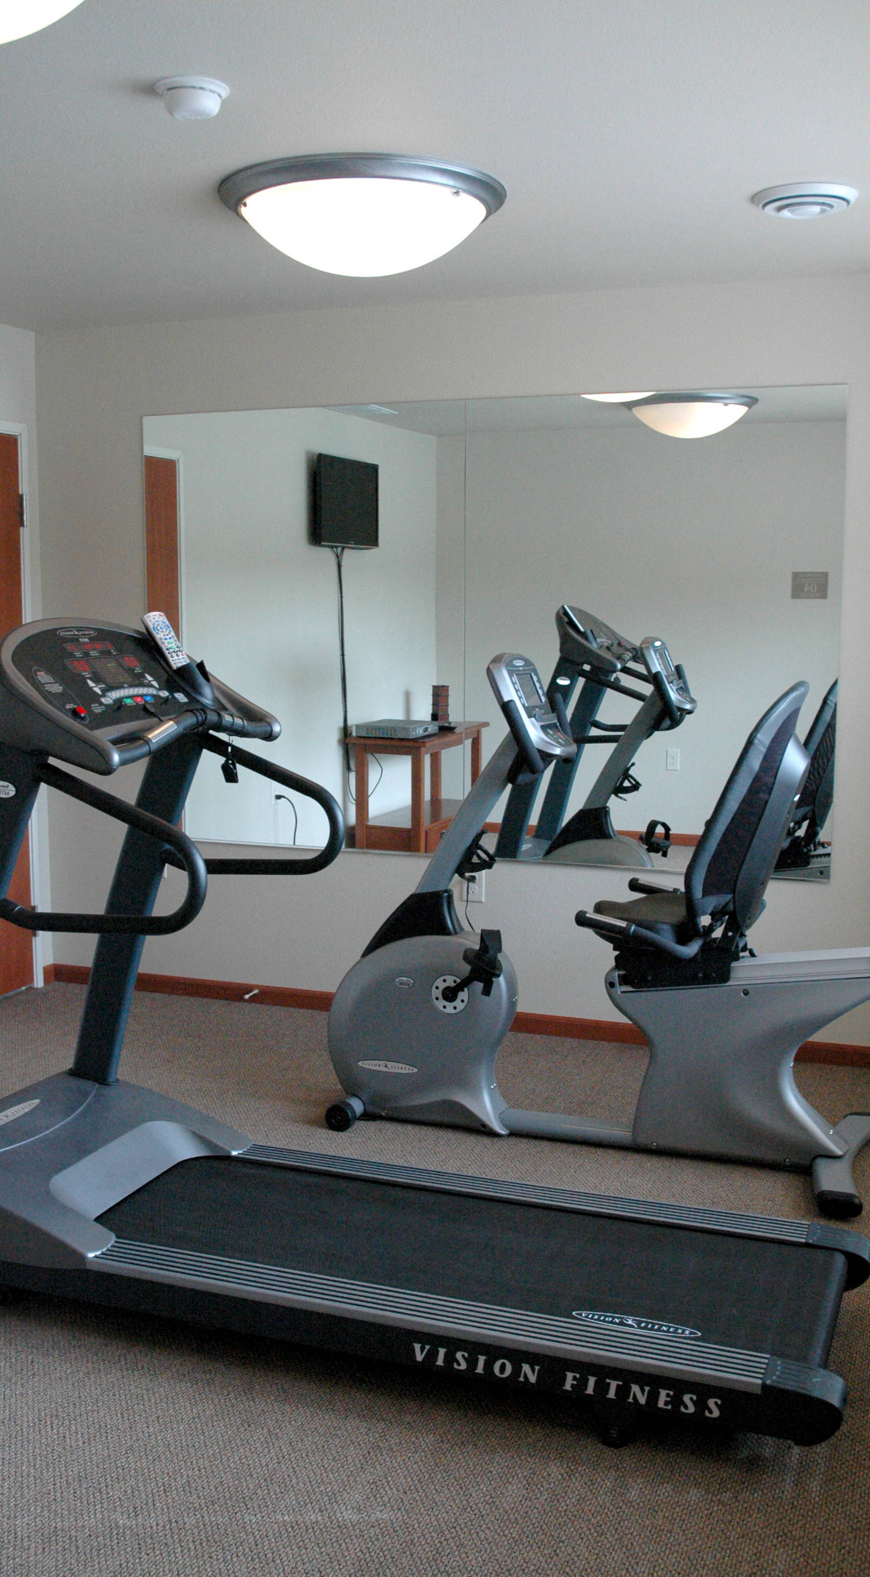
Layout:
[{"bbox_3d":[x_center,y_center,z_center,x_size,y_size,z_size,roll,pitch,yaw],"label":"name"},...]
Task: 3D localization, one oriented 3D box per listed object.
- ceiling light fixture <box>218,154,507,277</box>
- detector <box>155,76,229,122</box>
[{"bbox_3d":[-0.169,-1.313,3.718,0.672,0.194,0.672,0,7,0],"label":"ceiling light fixture"},{"bbox_3d":[-0.455,-1.289,2.957,0.139,0.054,0.139,0,7,0],"label":"detector"}]

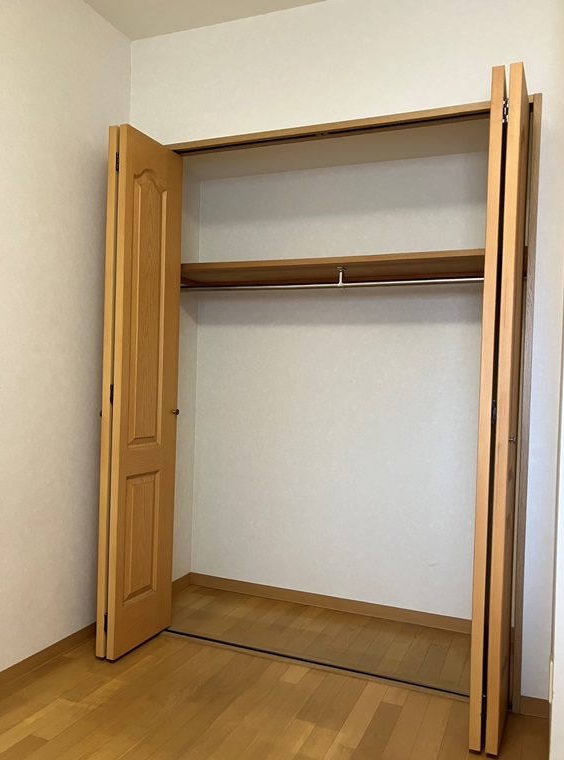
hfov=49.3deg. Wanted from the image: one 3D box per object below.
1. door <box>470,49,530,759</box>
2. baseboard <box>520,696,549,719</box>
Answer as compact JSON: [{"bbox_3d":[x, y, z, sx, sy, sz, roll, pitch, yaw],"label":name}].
[{"bbox_3d":[0.693,0.097,1.941,0.105,2.010,0.330,2,1,24],"label":"door"},{"bbox_3d":[0.841,1.086,2.040,0.090,0.061,0.010,2,1,23],"label":"baseboard"}]

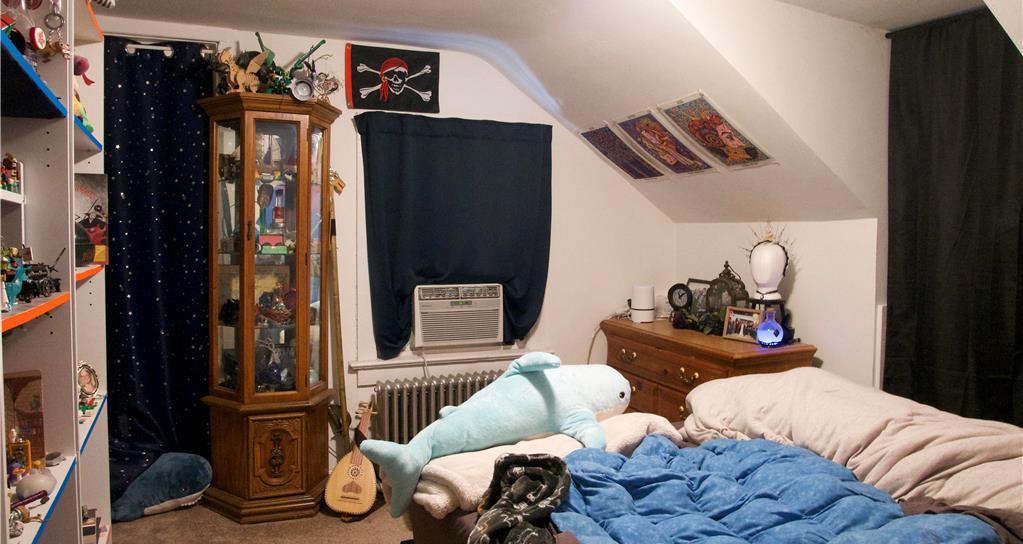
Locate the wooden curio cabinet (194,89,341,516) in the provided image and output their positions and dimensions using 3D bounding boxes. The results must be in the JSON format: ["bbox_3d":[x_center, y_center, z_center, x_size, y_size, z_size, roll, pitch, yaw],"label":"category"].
[{"bbox_3d":[-1.047,0.160,3.143,0.640,1.800,0.340,-1,3,-20],"label":"wooden curio cabinet"}]

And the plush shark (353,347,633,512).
[{"bbox_3d":[-0.034,0.442,2.084,0.830,0.370,0.390,-8,5,-15],"label":"plush shark"}]

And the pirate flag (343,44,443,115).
[{"bbox_3d":[-0.575,-0.941,3.454,0.460,0.305,0.015,-1,3,-20],"label":"pirate flag"}]

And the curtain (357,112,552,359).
[{"bbox_3d":[-0.258,-0.174,3.544,1.000,1.180,0.130,-1,3,-20],"label":"curtain"}]

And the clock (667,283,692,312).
[{"bbox_3d":[0.863,0.131,3.643,0.123,0.150,0.060,3,4,40],"label":"clock"}]

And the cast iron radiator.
[{"bbox_3d":[-0.294,0.775,3.444,0.720,0.540,0.170,-1,3,-25],"label":"cast iron radiator"}]

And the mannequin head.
[{"bbox_3d":[1.109,-0.011,3.062,0.190,0.255,0.155,-3,4,-44],"label":"mannequin head"}]

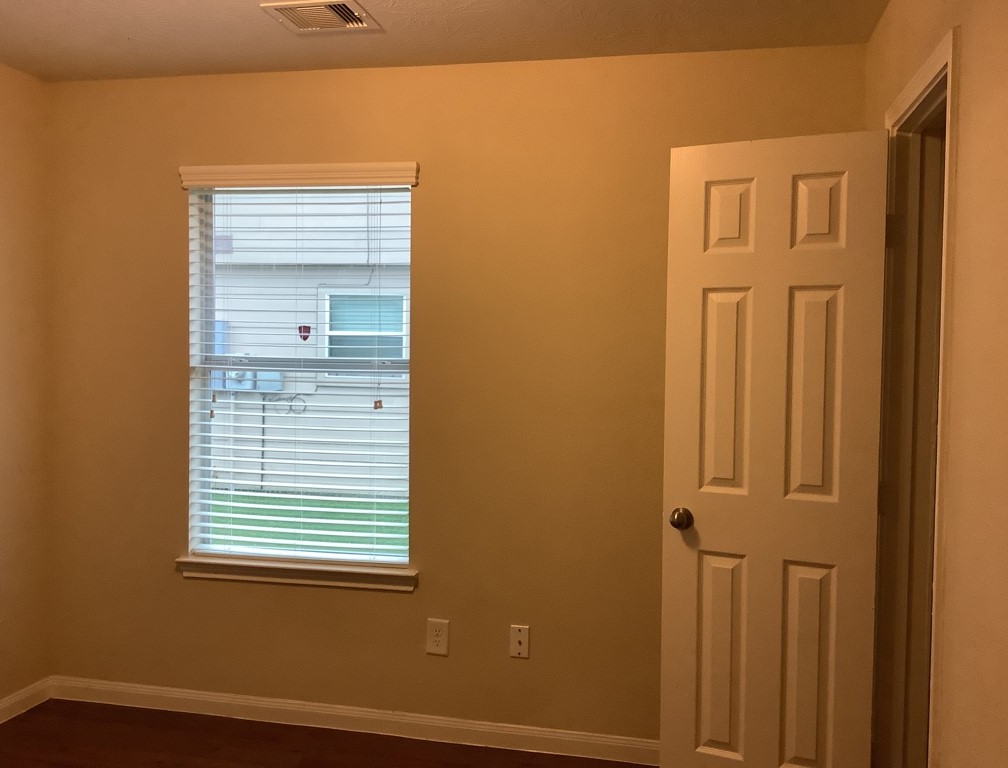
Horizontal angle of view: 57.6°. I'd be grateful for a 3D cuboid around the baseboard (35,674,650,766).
[{"bbox_3d":[-0.453,1.246,3.362,2.785,0.091,0.018,1,3,12],"label":"baseboard"}]

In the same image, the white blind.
[{"bbox_3d":[-0.758,-0.036,3.422,0.873,1.386,0.050,1,3,12],"label":"white blind"}]

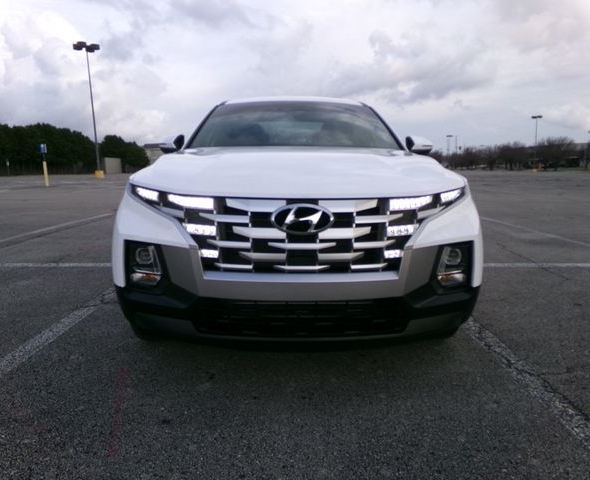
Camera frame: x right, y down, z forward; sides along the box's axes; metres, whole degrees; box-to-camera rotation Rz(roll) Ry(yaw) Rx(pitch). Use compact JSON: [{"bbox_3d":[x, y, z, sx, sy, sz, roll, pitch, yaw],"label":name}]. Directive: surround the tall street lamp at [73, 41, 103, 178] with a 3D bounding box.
[{"bbox_3d":[-16.236,-10.311,35.801,2.000,10.600,1.800,0,9,0],"label":"tall street lamp"}]

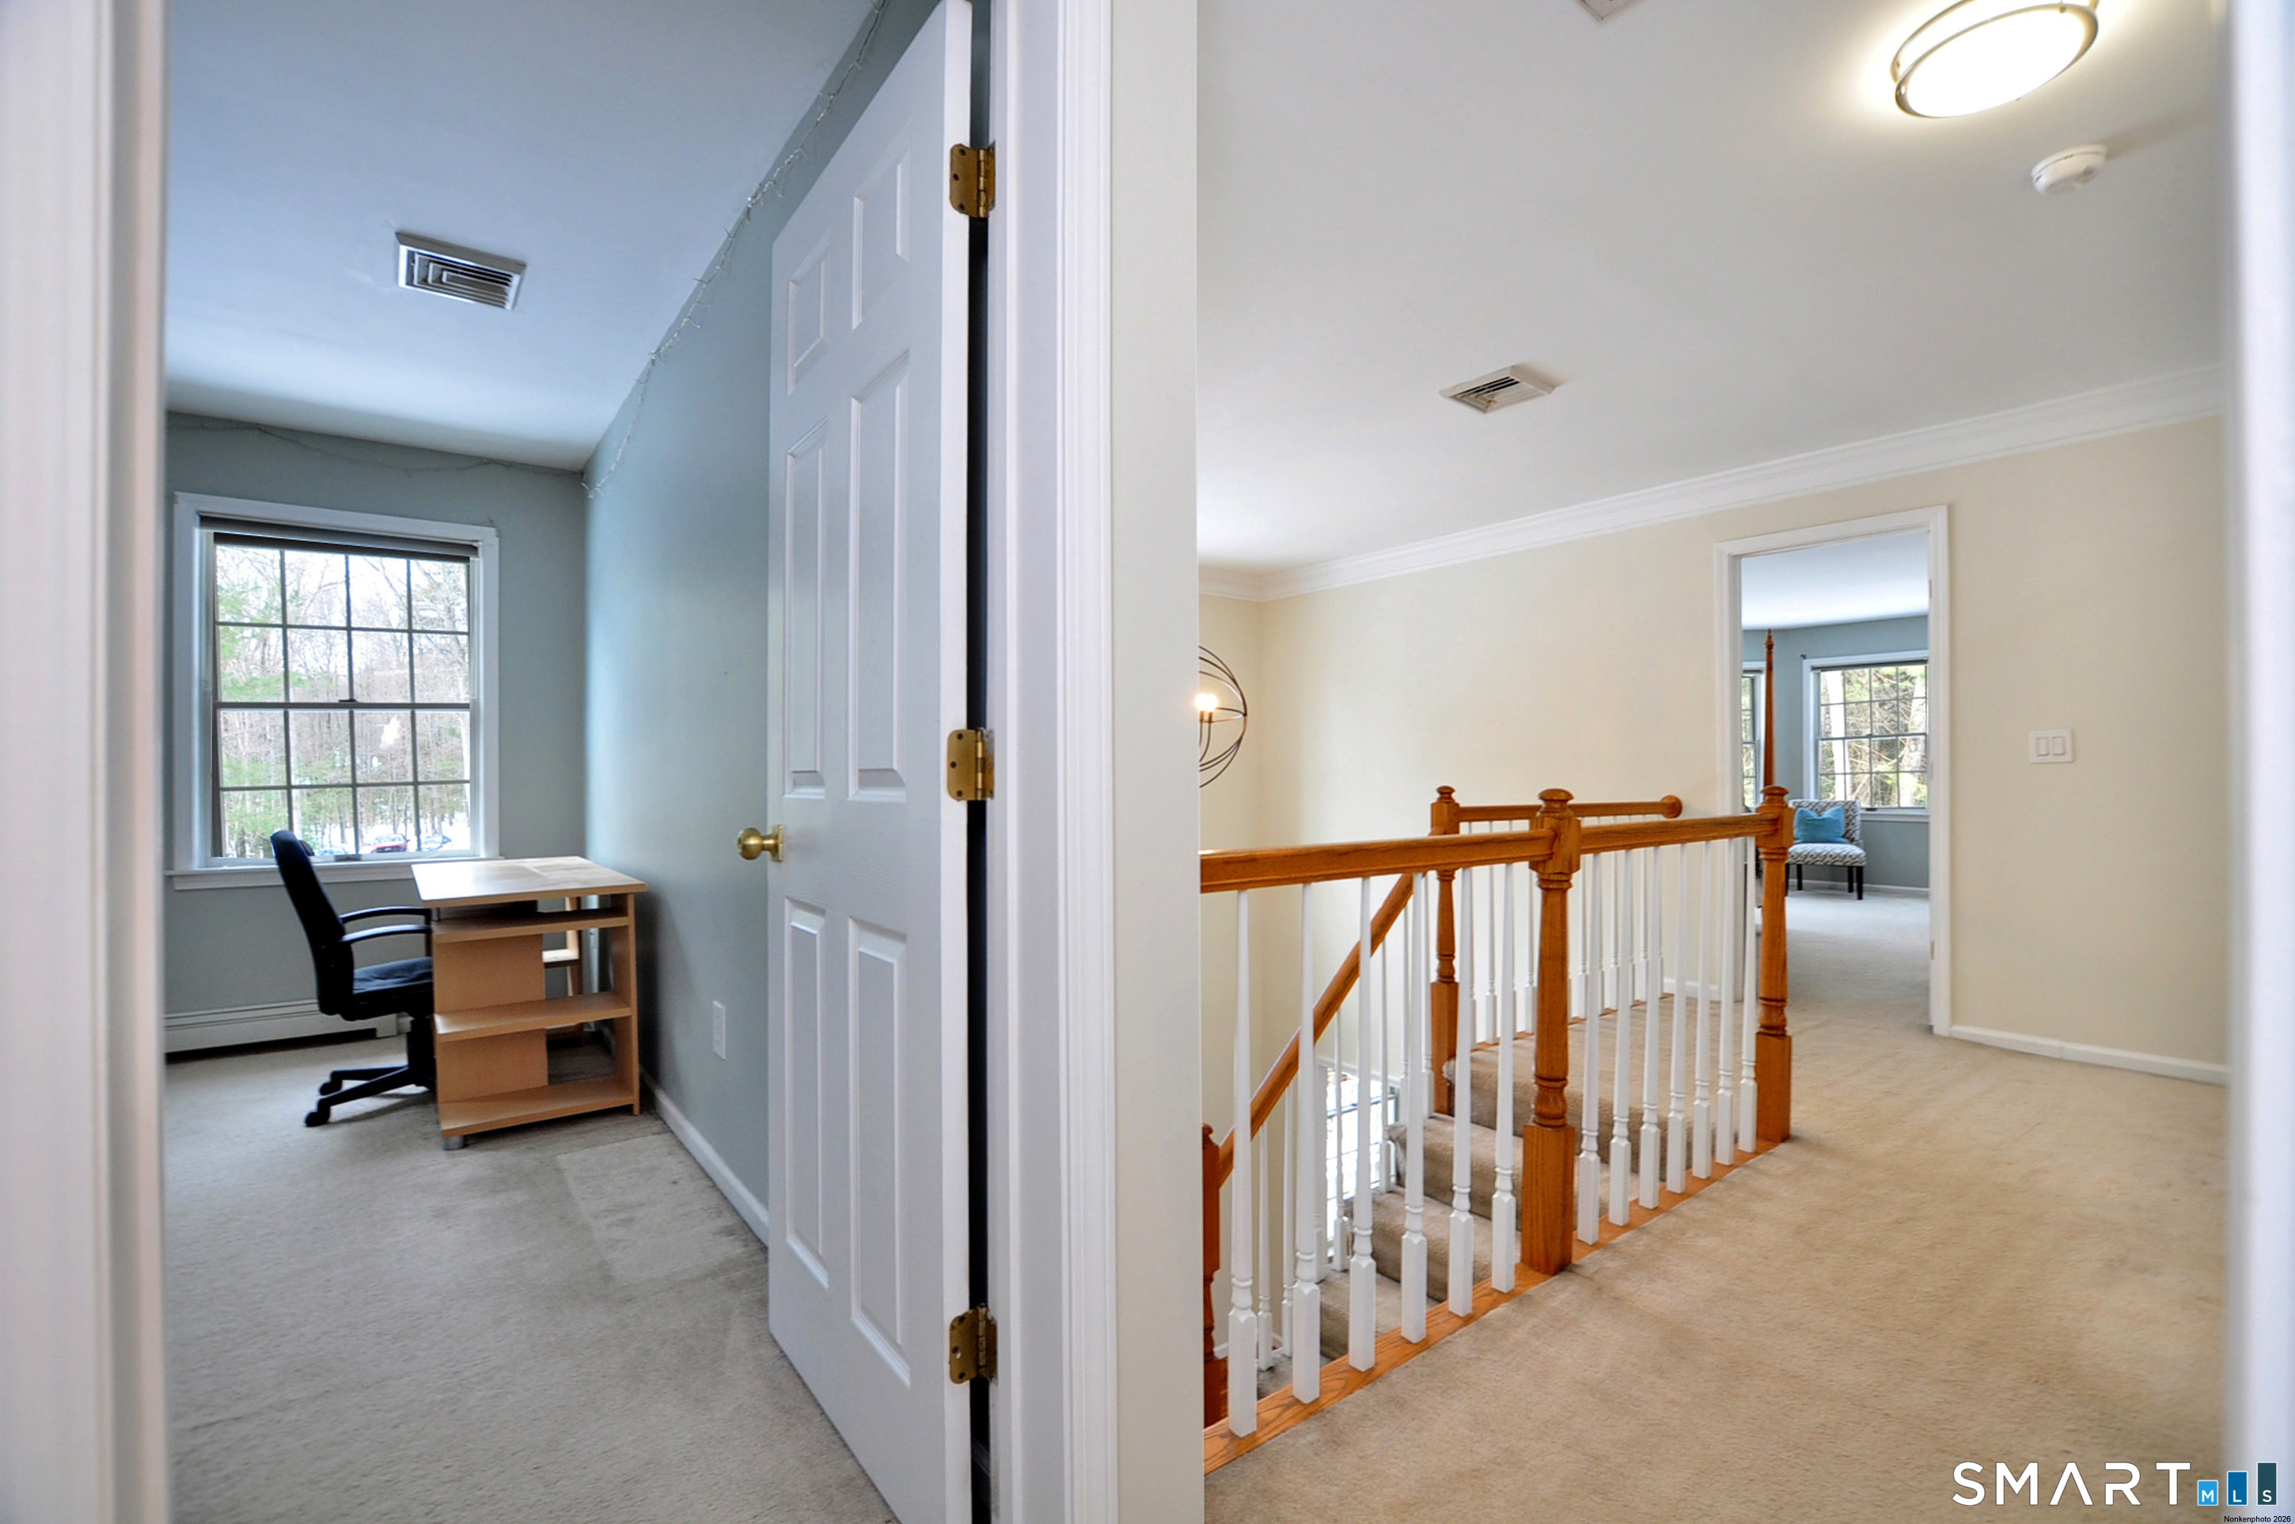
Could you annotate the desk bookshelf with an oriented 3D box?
[{"bbox_3d":[-2.125,0.740,3.235,0.560,0.715,1.200,0,0,-38],"label":"desk bookshelf"}]

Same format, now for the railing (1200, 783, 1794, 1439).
[{"bbox_3d":[0.938,0.574,2.119,2.300,1.025,0.100,0,0,-38],"label":"railing"}]

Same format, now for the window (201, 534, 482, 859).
[{"bbox_3d":[-3.250,-0.240,3.896,0.850,1.325,0.100,0,0,-38],"label":"window"}]

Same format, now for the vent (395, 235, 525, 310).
[{"bbox_3d":[-1.897,-1.332,2.634,0.280,0.030,0.335,0,0,-38],"label":"vent"}]

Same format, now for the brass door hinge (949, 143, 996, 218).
[{"bbox_3d":[-0.220,-0.736,1.210,0.052,0.090,0.037,0,0,-38],"label":"brass door hinge"}]

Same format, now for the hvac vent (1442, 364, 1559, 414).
[{"bbox_3d":[1.280,-1.332,3.428,0.280,0.030,0.335,0,0,-38],"label":"hvac vent"}]

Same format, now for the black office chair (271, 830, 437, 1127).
[{"bbox_3d":[-2.430,0.657,3.148,0.650,0.880,0.600,0,0,-43],"label":"black office chair"}]

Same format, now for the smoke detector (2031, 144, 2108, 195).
[{"bbox_3d":[2.095,-1.333,2.169,0.127,0.042,0.127,0,0,-38],"label":"smoke detector"}]

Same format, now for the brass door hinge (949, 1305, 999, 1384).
[{"bbox_3d":[-0.218,0.751,1.201,0.052,0.090,0.037,0,0,-38],"label":"brass door hinge"}]

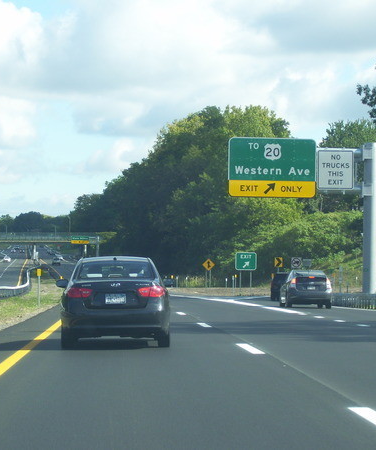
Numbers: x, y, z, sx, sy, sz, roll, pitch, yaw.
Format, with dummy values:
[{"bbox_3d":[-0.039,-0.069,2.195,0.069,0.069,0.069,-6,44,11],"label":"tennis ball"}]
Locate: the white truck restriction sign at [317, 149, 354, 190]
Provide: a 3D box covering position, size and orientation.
[{"bbox_3d":[7.651,-2.847,77.900,1.870,2.040,0.120,1,-2,-3],"label":"white truck restriction sign"}]

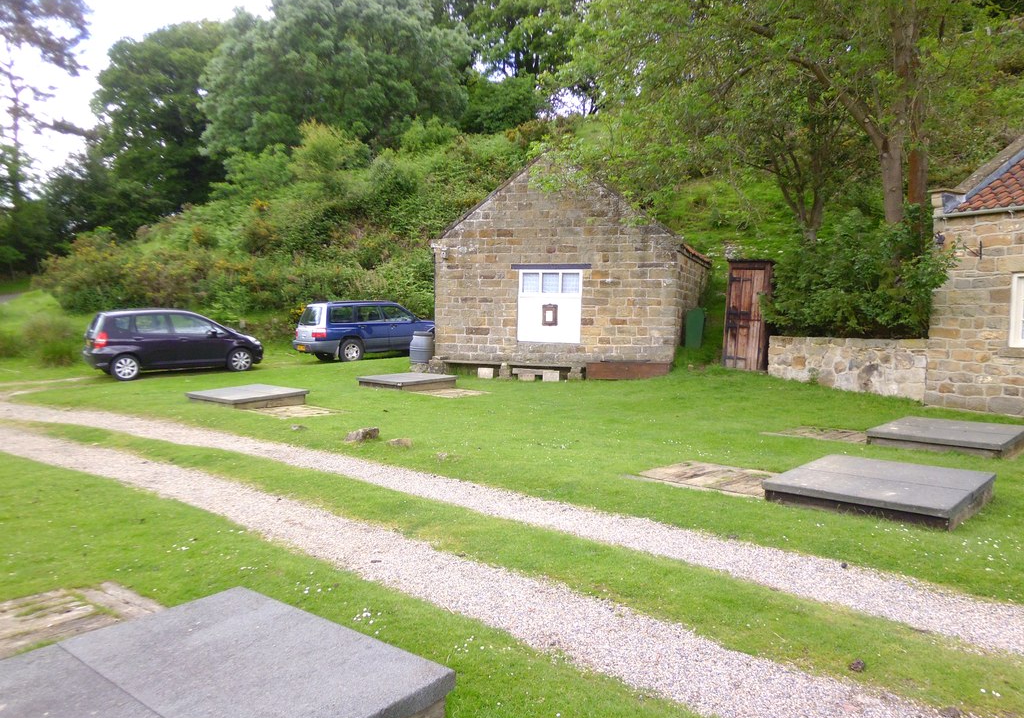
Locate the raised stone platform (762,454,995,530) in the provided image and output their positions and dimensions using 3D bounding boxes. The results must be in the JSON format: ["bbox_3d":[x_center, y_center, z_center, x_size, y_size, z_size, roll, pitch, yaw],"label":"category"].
[{"bbox_3d":[3.056,1.068,6.383,1.360,0.160,1.500,3,5,42],"label":"raised stone platform"}]

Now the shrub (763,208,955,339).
[{"bbox_3d":[6.314,-1.353,14.113,2.900,2.500,2.200,4,5,37],"label":"shrub"}]

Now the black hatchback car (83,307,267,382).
[{"bbox_3d":[-7.710,-0.406,17.796,3.840,1.525,1.680,-5,6,-39],"label":"black hatchback car"}]

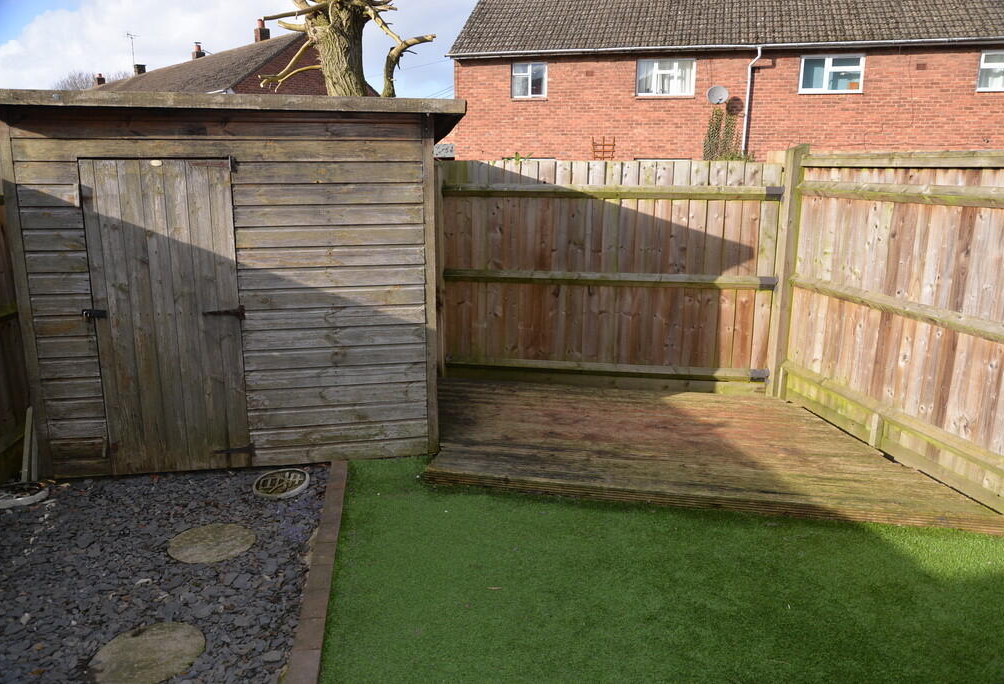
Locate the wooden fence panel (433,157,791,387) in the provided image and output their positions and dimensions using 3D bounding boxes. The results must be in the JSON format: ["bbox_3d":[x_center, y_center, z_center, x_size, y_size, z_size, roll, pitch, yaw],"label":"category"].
[{"bbox_3d":[0.816,-0.515,5.500,2.666,1.800,0.090,2,14,8],"label":"wooden fence panel"}]

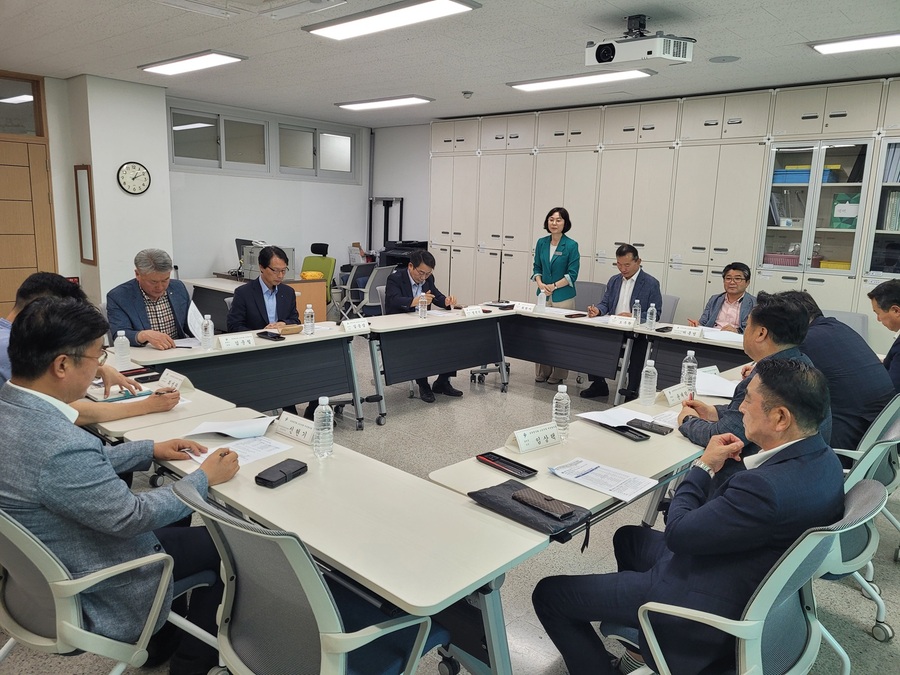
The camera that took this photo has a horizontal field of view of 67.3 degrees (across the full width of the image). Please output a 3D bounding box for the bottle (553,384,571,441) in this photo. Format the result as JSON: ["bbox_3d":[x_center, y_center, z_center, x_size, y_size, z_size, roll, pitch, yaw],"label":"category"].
[{"bbox_3d":[0.407,0.267,2.414,0.063,0.197,0.063,2,10,0],"label":"bottle"}]

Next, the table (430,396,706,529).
[{"bbox_3d":[0.636,0.757,2.673,0.515,0.715,1.610,12,14,43],"label":"table"}]

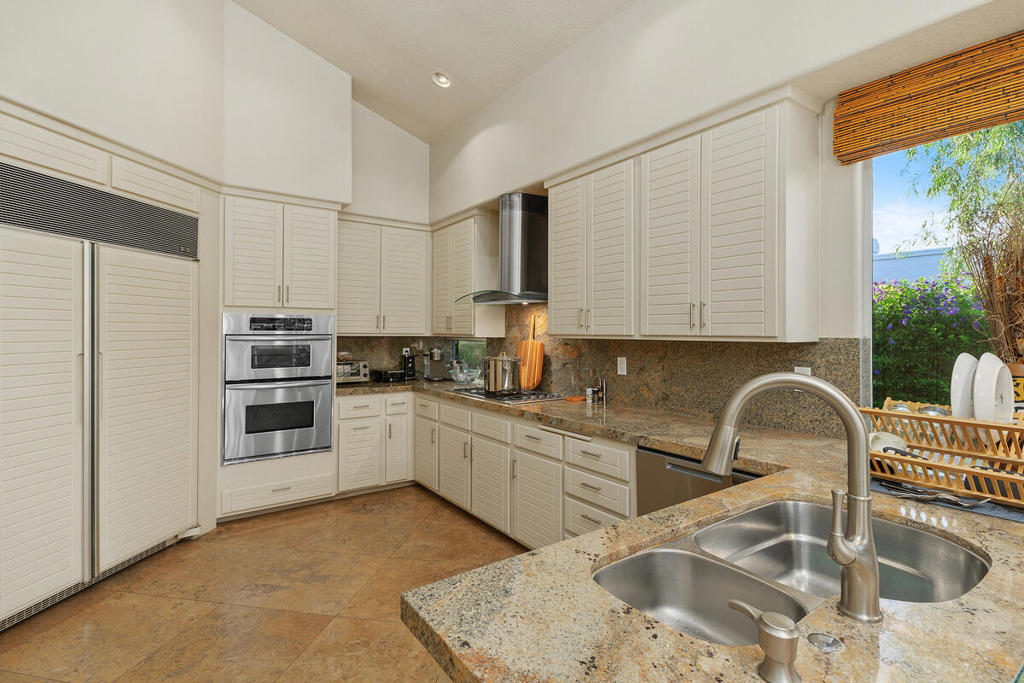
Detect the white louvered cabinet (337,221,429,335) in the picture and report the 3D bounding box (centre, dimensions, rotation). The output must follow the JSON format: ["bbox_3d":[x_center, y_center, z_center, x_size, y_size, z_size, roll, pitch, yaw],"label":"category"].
[{"bbox_3d":[-1.223,-0.553,4.295,0.871,1.002,0.320,0,1,-33],"label":"white louvered cabinet"}]

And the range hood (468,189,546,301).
[{"bbox_3d":[0.032,-0.704,3.555,0.500,0.820,0.910,0,1,-38],"label":"range hood"}]

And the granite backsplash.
[{"bbox_3d":[-0.084,0.071,3.120,1.220,0.730,3.800,0,1,-38],"label":"granite backsplash"}]

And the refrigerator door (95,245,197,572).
[{"bbox_3d":[-2.216,0.359,2.771,0.070,1.790,0.630,0,1,12],"label":"refrigerator door"}]

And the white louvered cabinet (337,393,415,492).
[{"bbox_3d":[-1.328,0.850,4.147,0.650,0.800,0.600,0,1,-34],"label":"white louvered cabinet"}]

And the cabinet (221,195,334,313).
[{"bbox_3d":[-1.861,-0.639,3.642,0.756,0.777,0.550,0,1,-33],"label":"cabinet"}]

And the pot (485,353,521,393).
[{"bbox_3d":[-0.073,0.232,3.453,0.270,0.280,0.290,0,1,-2],"label":"pot"}]

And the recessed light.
[{"bbox_3d":[-0.536,-2.009,3.484,0.165,0.050,0.165,13,-9,0],"label":"recessed light"}]

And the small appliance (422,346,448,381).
[{"bbox_3d":[-0.771,0.223,4.623,0.220,0.330,0.260,0,1,-7],"label":"small appliance"}]

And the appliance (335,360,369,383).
[{"bbox_3d":[-1.569,0.278,4.276,0.370,0.220,0.270,0,1,-33],"label":"appliance"}]

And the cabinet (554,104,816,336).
[{"bbox_3d":[0.848,-0.521,2.622,0.350,1.030,1.490,0,1,-38],"label":"cabinet"}]

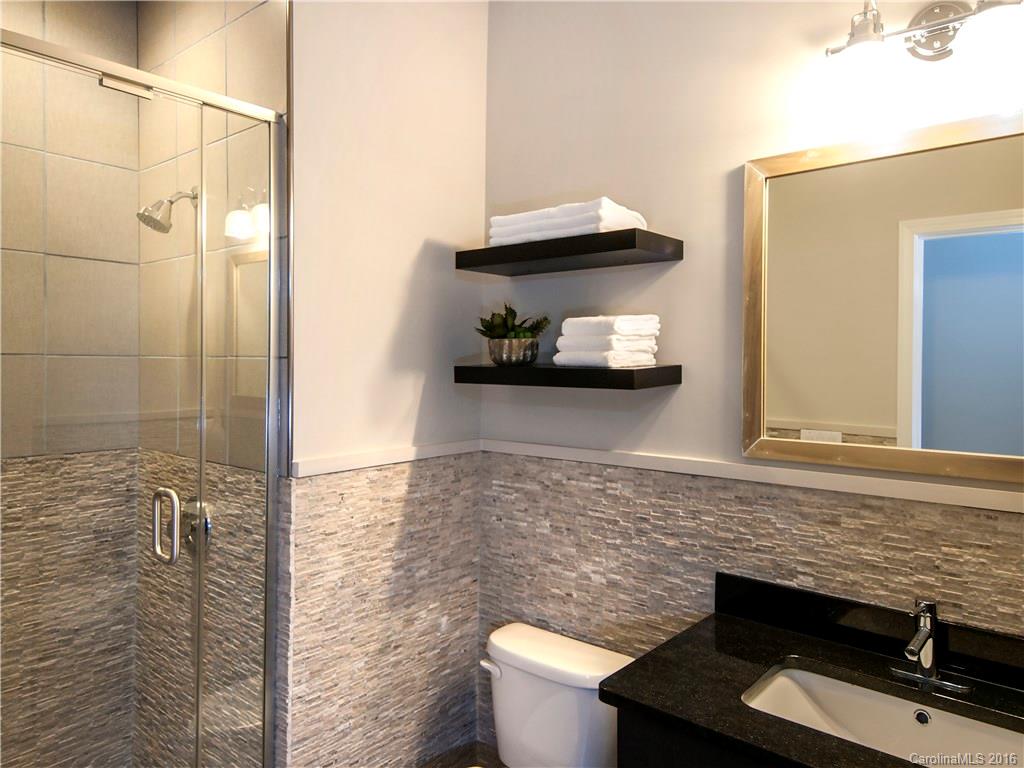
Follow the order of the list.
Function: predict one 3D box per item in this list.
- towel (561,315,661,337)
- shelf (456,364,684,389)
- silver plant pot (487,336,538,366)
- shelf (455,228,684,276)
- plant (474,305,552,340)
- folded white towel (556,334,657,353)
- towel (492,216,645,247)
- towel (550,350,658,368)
[{"bbox_3d":[0.269,-0.149,1.741,0.160,0.050,0.241,2,3,39],"label":"towel"},{"bbox_3d":[0.146,-0.023,1.858,0.603,0.049,0.263,2,3,39],"label":"shelf"},{"bbox_3d":[0.005,-0.096,1.962,0.152,0.087,0.152,0,2,0],"label":"silver plant pot"},{"bbox_3d":[0.150,-0.366,1.864,0.603,0.049,0.263,2,3,39],"label":"shelf"},{"bbox_3d":[0.006,-0.181,1.960,0.204,0.107,0.185,2,3,39],"label":"plant"},{"bbox_3d":[0.258,-0.103,1.751,0.172,0.040,0.240,2,3,39],"label":"folded white towel"},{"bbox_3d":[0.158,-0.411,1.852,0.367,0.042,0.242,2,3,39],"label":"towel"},{"bbox_3d":[0.254,-0.064,1.762,0.170,0.040,0.246,2,3,39],"label":"towel"}]

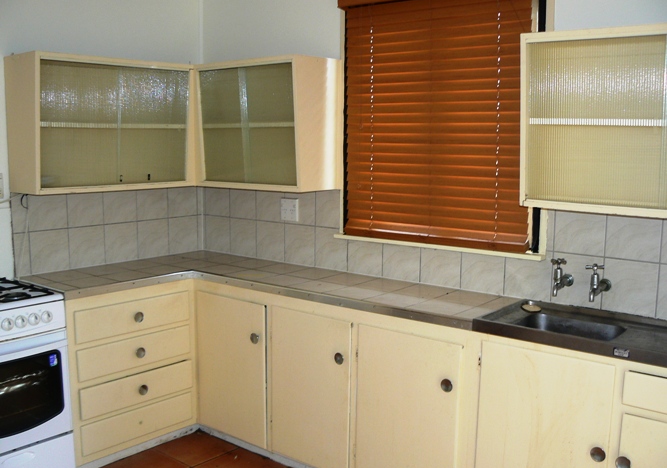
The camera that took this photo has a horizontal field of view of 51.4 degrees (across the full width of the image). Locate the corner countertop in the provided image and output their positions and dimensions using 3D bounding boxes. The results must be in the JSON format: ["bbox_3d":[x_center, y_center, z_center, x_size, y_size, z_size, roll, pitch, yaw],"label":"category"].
[{"bbox_3d":[-0.354,0.255,3.017,2.014,0.041,1.192,6,9,38],"label":"corner countertop"}]

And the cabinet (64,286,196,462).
[{"bbox_3d":[-1.080,0.611,3.379,0.473,0.783,0.730,6,9,38],"label":"cabinet"}]

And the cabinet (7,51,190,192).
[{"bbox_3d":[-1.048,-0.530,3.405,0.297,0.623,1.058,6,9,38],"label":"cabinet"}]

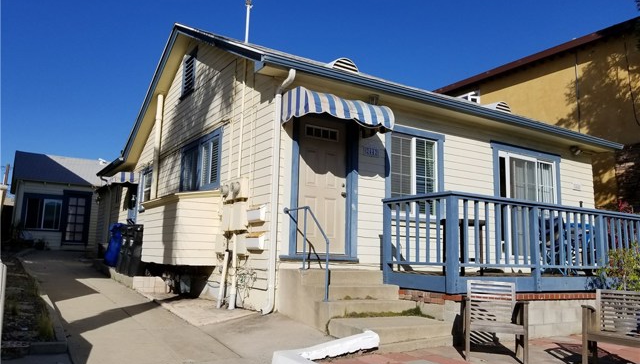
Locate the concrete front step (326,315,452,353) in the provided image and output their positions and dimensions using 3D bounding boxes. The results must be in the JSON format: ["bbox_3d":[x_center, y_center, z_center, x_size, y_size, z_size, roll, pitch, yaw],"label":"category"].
[{"bbox_3d":[0.744,1.699,5.417,1.220,0.230,0.820,7,-10,-30],"label":"concrete front step"}]

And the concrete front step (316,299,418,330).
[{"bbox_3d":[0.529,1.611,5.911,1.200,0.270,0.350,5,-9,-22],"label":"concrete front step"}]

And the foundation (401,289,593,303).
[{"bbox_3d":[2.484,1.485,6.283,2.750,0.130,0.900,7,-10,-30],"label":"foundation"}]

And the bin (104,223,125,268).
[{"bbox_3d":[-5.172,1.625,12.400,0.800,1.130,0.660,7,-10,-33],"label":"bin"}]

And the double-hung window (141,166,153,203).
[{"bbox_3d":[-4.774,0.162,13.157,0.120,1.050,0.980,7,-10,-33],"label":"double-hung window"}]

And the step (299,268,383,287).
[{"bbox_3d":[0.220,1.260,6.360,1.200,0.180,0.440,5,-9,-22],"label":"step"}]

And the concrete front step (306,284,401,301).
[{"bbox_3d":[0.380,1.412,6.130,1.200,0.180,0.340,5,-9,-22],"label":"concrete front step"}]

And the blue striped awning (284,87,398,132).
[{"bbox_3d":[0.284,-0.992,6.842,1.430,0.480,0.800,7,-10,-30],"label":"blue striped awning"}]

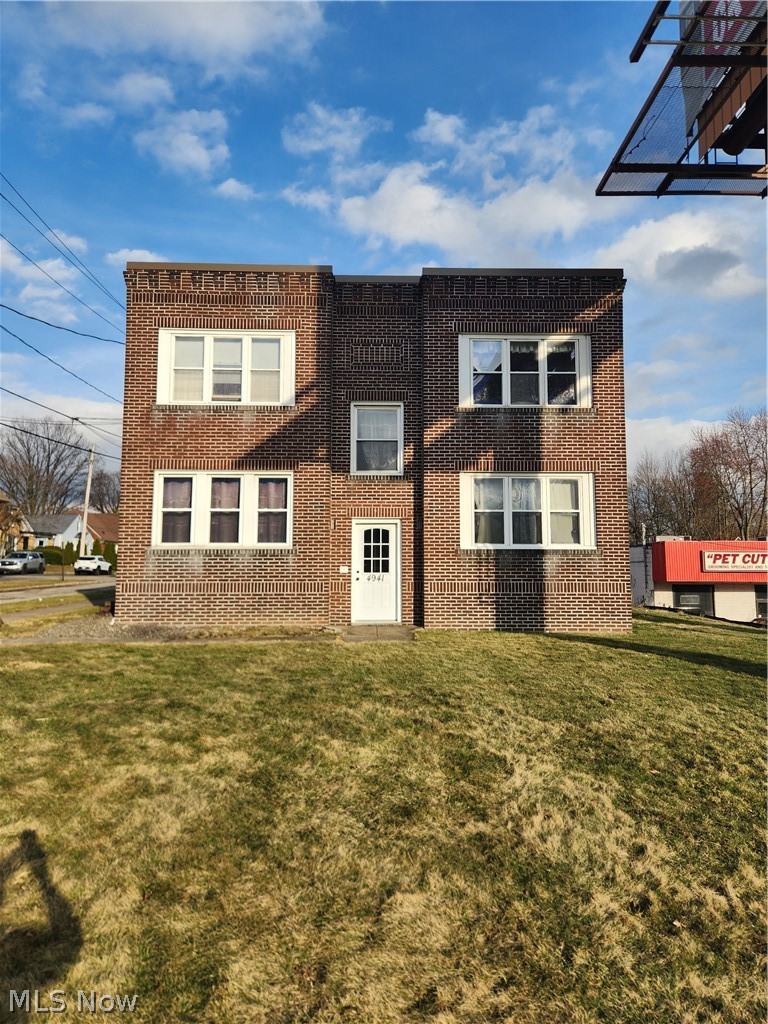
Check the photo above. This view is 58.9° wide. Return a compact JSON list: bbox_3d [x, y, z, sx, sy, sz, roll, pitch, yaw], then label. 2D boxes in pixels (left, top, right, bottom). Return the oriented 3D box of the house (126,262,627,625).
[{"bbox_3d":[-0.323,-0.762,19.988,10.145,7.351,13.000,0,-5,-2],"label":"house"}]

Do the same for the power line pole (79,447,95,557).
[{"bbox_3d":[-26.416,-0.253,60.654,0.330,11.446,0.330,3,-7,-1],"label":"power line pole"}]

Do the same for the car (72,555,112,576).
[{"bbox_3d":[-24.725,4.600,58.000,1.860,1.670,4.550,0,-5,-3],"label":"car"}]

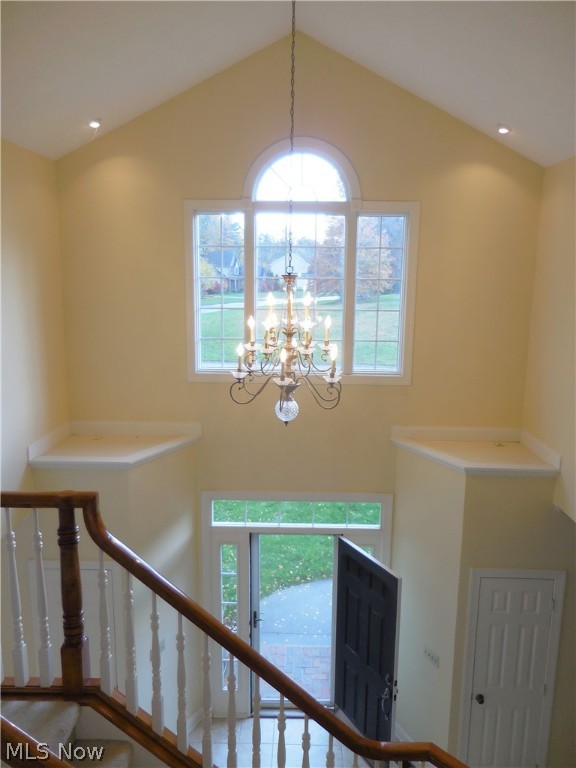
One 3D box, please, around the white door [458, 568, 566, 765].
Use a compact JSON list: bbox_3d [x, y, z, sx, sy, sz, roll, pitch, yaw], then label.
[{"bbox_3d":[1.921,2.601,4.825,0.801,2.140,0.070,1,10,2],"label":"white door"}]

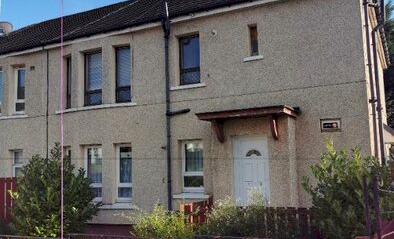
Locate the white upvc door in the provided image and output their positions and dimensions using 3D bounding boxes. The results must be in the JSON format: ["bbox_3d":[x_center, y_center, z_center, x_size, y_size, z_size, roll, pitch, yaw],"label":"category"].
[{"bbox_3d":[1.242,1.433,9.089,0.828,2.074,0.080,-5,-7,26],"label":"white upvc door"}]

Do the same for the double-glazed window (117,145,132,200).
[{"bbox_3d":[-1.972,1.504,11.402,0.586,1.618,0.090,-5,-7,26],"label":"double-glazed window"}]

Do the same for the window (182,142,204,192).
[{"bbox_3d":[-0.097,1.202,10.512,0.679,1.321,0.090,-5,-7,26],"label":"window"}]

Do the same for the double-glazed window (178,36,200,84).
[{"bbox_3d":[-0.195,-1.552,10.806,0.670,1.349,0.090,-5,-7,26],"label":"double-glazed window"}]

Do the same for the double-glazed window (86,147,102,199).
[{"bbox_3d":[-2.941,1.588,11.868,0.716,1.618,0.090,-5,-7,26],"label":"double-glazed window"}]

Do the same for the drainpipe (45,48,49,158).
[{"bbox_3d":[-4.616,0.705,12.506,0.090,5.952,0.100,-5,-7,26],"label":"drainpipe"}]

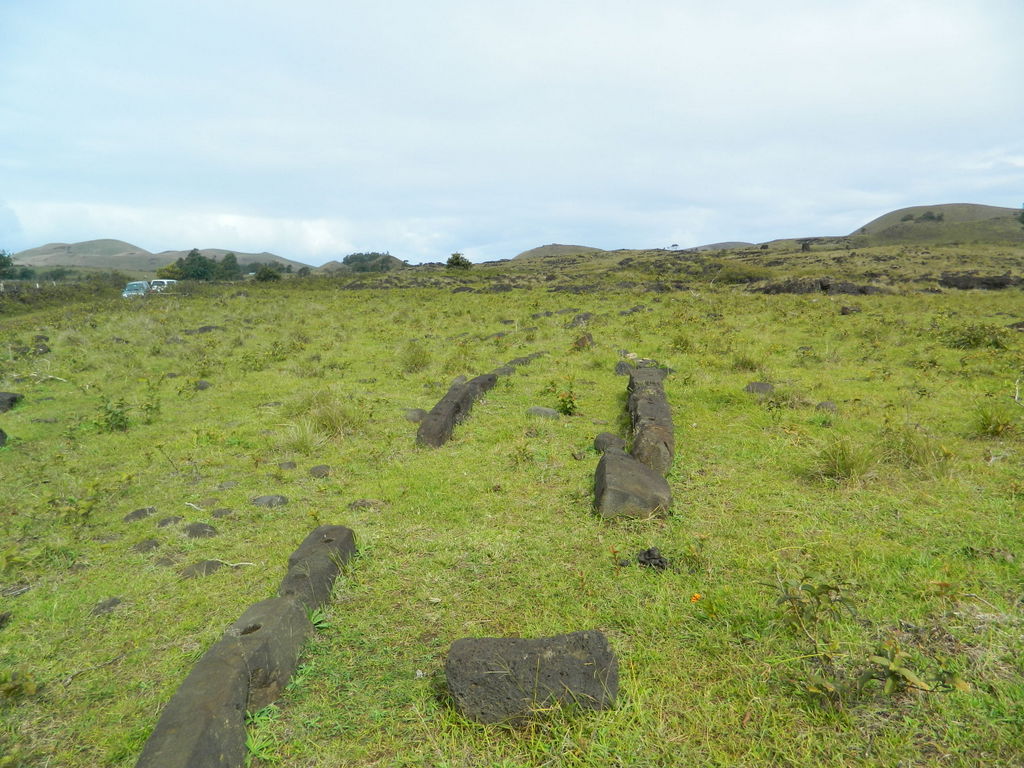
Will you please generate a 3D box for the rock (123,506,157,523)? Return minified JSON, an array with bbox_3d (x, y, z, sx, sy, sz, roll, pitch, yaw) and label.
[{"bbox_3d":[-2.267,0.794,4.500,0.195,0.070,0.140,-4,10,-26],"label":"rock"}]

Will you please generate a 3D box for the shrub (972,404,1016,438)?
[{"bbox_3d":[4.102,0.315,6.300,0.360,0.250,0.340,6,11,33],"label":"shrub"}]

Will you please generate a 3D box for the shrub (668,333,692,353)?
[{"bbox_3d":[3.178,-0.777,13.947,0.440,0.330,0.420,0,9,0],"label":"shrub"}]

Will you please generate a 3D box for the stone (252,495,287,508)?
[{"bbox_3d":[-1.574,0.763,4.800,0.215,0.060,0.150,-3,9,-18],"label":"stone"}]

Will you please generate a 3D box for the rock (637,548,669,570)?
[{"bbox_3d":[0.743,0.918,3.909,0.150,0.080,0.125,0,9,0],"label":"rock"}]

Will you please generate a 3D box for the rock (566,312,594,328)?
[{"bbox_3d":[1.614,-1.499,17.435,0.644,0.352,0.451,1,9,5],"label":"rock"}]

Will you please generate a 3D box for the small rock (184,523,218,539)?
[{"bbox_3d":[-1.858,0.876,4.424,0.195,0.060,0.150,-4,10,-23],"label":"small rock"}]

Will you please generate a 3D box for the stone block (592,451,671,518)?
[{"bbox_3d":[0.809,0.667,4.962,0.470,0.290,0.620,0,9,0],"label":"stone block"}]

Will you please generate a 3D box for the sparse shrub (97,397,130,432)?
[{"bbox_3d":[-3.897,0.292,7.232,0.270,0.290,0.260,0,9,0],"label":"sparse shrub"}]

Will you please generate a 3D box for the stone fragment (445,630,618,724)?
[{"bbox_3d":[0.070,1.046,2.653,0.570,0.235,0.230,-1,9,-8],"label":"stone fragment"}]

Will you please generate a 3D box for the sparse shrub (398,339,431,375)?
[{"bbox_3d":[-1.325,-0.376,10.100,0.410,0.440,0.400,-1,9,-7],"label":"sparse shrub"}]

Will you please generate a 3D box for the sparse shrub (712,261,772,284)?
[{"bbox_3d":[13.091,-6.333,42.000,3.300,1.300,2.400,0,9,0],"label":"sparse shrub"}]

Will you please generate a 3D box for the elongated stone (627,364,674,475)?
[{"bbox_3d":[1.430,0.204,7.674,0.420,0.270,4.292,2,9,9],"label":"elongated stone"}]

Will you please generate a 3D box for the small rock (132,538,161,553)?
[{"bbox_3d":[-2.002,0.887,4.050,0.150,0.060,0.110,-4,10,-26],"label":"small rock"}]

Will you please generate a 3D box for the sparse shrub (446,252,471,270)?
[{"bbox_3d":[-5.426,-12.424,75.000,2.400,1.850,2.400,0,9,0],"label":"sparse shrub"}]

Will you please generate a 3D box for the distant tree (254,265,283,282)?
[{"bbox_3d":[-32.928,-14.875,100.000,3.300,2.400,3.100,-3,9,-18],"label":"distant tree"}]

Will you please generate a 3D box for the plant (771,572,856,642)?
[{"bbox_3d":[1.182,0.876,2.900,0.320,0.220,0.280,4,10,22],"label":"plant"}]

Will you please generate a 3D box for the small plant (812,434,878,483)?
[{"bbox_3d":[2.541,0.539,5.651,0.440,0.290,0.410,0,9,0],"label":"small plant"}]

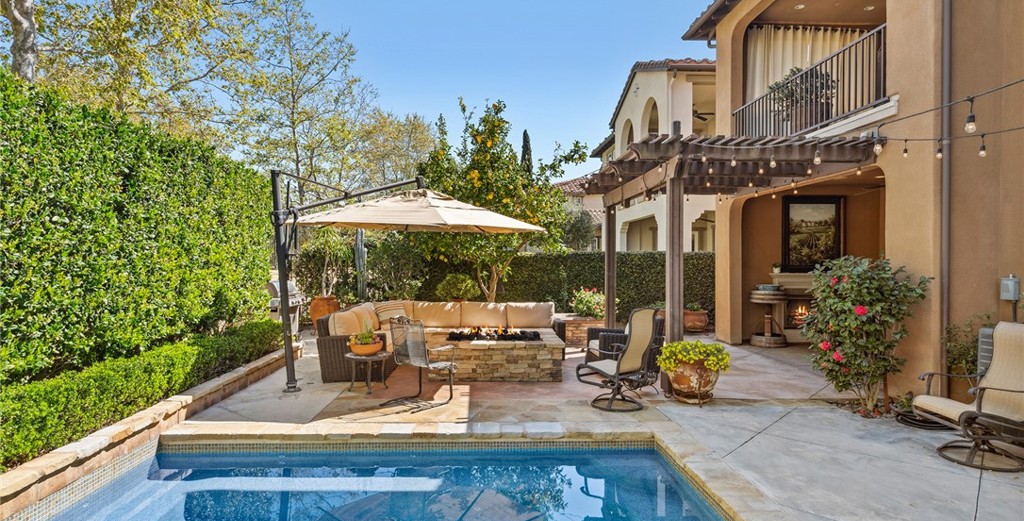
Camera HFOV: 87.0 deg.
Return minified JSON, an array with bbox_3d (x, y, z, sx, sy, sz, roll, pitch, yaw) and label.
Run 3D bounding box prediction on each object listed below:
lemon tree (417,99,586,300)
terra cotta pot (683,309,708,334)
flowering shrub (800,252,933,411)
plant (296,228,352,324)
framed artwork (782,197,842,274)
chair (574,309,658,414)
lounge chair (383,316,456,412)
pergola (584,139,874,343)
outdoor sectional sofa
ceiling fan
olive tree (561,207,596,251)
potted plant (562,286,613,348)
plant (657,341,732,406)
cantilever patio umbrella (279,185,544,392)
[{"bbox_3d":[-0.200,-1.000,10.300,3.200,4.150,3.000,0,0,0],"label":"lemon tree"},{"bbox_3d":[3.830,1.300,11.300,0.580,0.500,0.560,0,0,0],"label":"terra cotta pot"},{"bbox_3d":[3.780,0.780,5.800,1.220,1.640,1.150,0,0,-2],"label":"flowering shrub"},{"bbox_3d":[-3.880,0.400,11.200,1.050,2.300,1.000,0,0,0],"label":"plant"},{"bbox_3d":[5.900,-0.510,10.600,1.170,1.480,0.080,0,0,-2],"label":"framed artwork"},{"bbox_3d":[1.140,1.025,5.820,0.650,1.050,0.800,0,0,-40],"label":"chair"},{"bbox_3d":[-1.030,1.110,6.030,0.630,0.970,0.740,0,0,34],"label":"lounge chair"},{"bbox_3d":[2.860,0.080,8.300,3.050,3.040,4.200,0,0,-2],"label":"pergola"},{"bbox_3d":[-0.830,1.130,8.050,3.300,0.840,2.430,0,0,-2],"label":"outdoor sectional sofa"},{"bbox_3d":[5.600,-4.550,16.500,1.300,0.420,1.300,0,0,0],"label":"ceiling fan"},{"bbox_3d":[2.750,-0.350,22.500,2.000,3.900,2.000,0,0,-2],"label":"olive tree"},{"bbox_3d":[1.480,1.050,10.300,0.980,1.100,0.900,0,0,-2],"label":"potted plant"},{"bbox_3d":[2.020,1.220,6.000,0.800,0.670,0.780,0,0,0],"label":"plant"},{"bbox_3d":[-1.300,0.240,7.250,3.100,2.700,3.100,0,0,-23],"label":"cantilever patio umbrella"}]

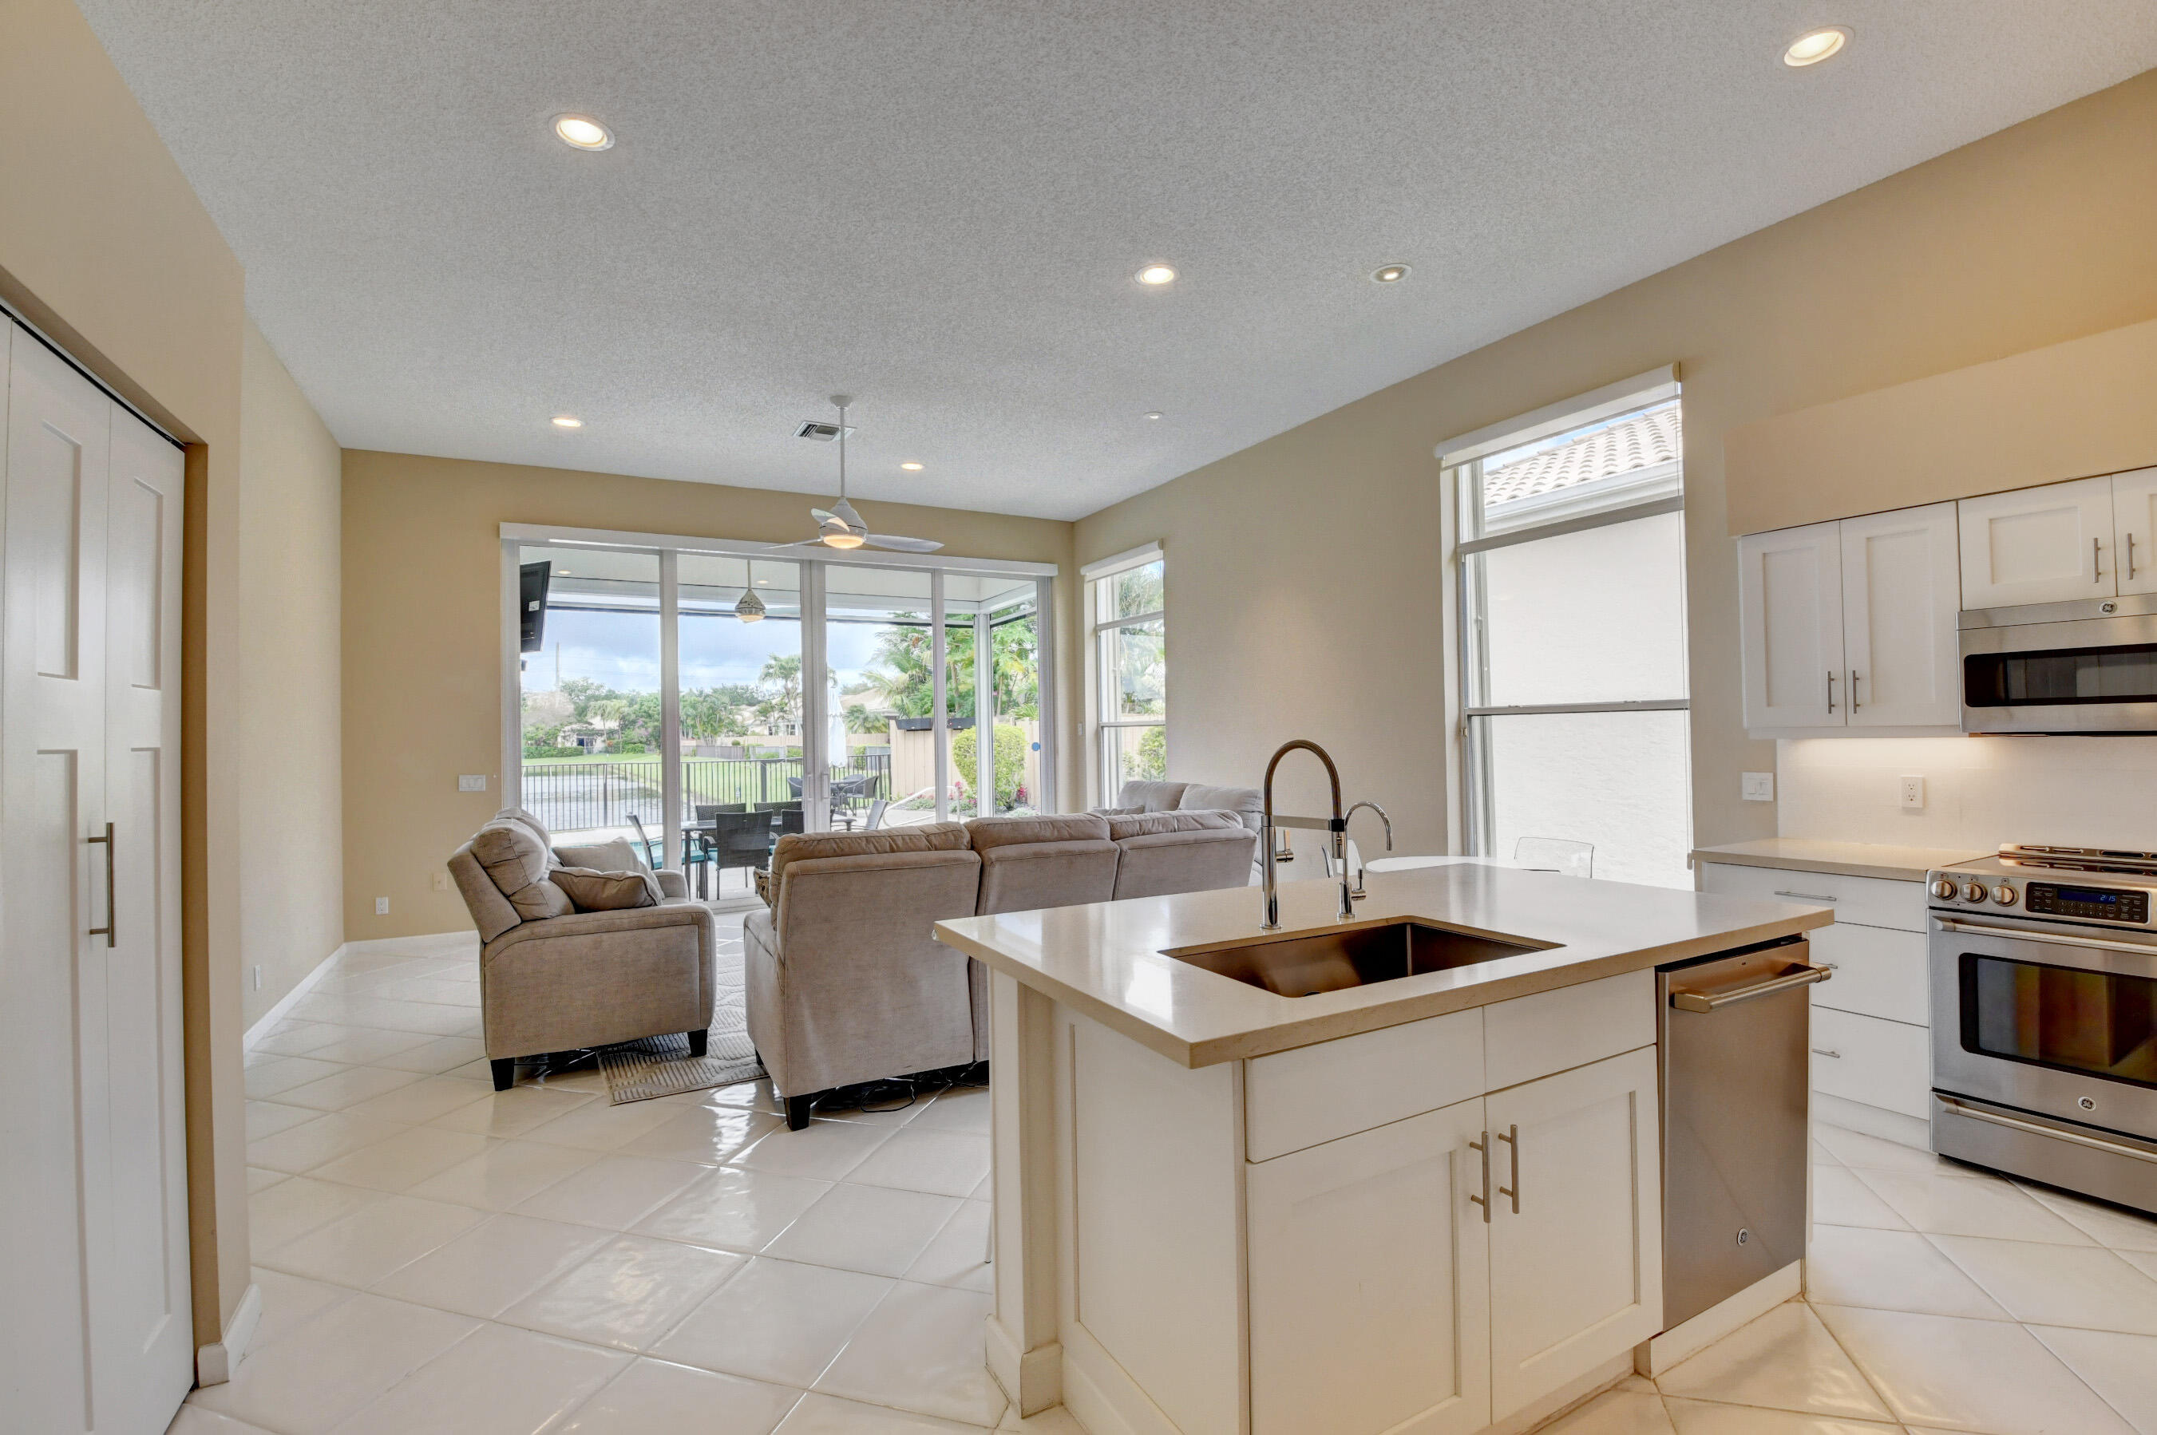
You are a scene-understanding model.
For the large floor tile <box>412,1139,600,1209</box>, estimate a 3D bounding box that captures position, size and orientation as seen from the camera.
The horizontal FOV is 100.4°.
[{"bbox_3d":[-1.878,1.502,2.953,0.437,0.010,0.412,-2,-1,17],"label":"large floor tile"}]

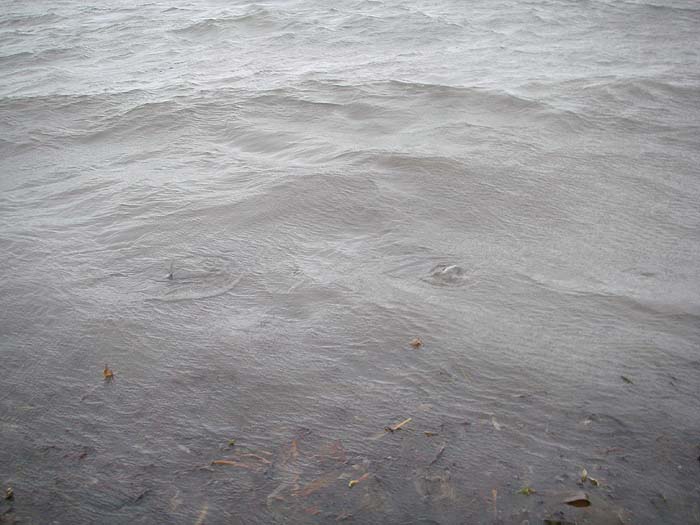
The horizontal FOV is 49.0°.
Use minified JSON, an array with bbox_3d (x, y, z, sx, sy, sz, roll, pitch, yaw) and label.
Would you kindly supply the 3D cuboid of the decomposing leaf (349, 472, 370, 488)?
[{"bbox_3d":[0.026,0.589,2.078,0.074,0.010,0.018,-21,35,-34],"label":"decomposing leaf"}]

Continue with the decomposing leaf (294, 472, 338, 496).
[{"bbox_3d":[-0.089,0.596,2.063,0.140,0.010,0.030,-18,33,-30],"label":"decomposing leaf"}]

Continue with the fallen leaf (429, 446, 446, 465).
[{"bbox_3d":[0.250,0.543,2.165,0.014,0.008,0.095,16,32,27],"label":"fallen leaf"}]

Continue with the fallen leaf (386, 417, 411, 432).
[{"bbox_3d":[0.146,0.480,2.279,0.102,0.012,0.018,-18,33,-31],"label":"fallen leaf"}]

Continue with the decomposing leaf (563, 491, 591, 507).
[{"bbox_3d":[0.593,0.620,2.010,0.072,0.018,0.045,0,28,0],"label":"decomposing leaf"}]

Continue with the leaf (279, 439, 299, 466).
[{"bbox_3d":[-0.171,0.537,2.176,0.030,0.008,0.112,8,29,15],"label":"leaf"}]

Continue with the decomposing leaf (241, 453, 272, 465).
[{"bbox_3d":[-0.264,0.551,2.151,0.102,0.008,0.018,9,29,17],"label":"decomposing leaf"}]

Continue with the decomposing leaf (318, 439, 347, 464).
[{"bbox_3d":[-0.051,0.538,2.172,0.104,0.010,0.060,23,36,36],"label":"decomposing leaf"}]

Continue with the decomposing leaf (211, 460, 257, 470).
[{"bbox_3d":[-0.321,0.563,2.126,0.131,0.009,0.018,6,29,11],"label":"decomposing leaf"}]

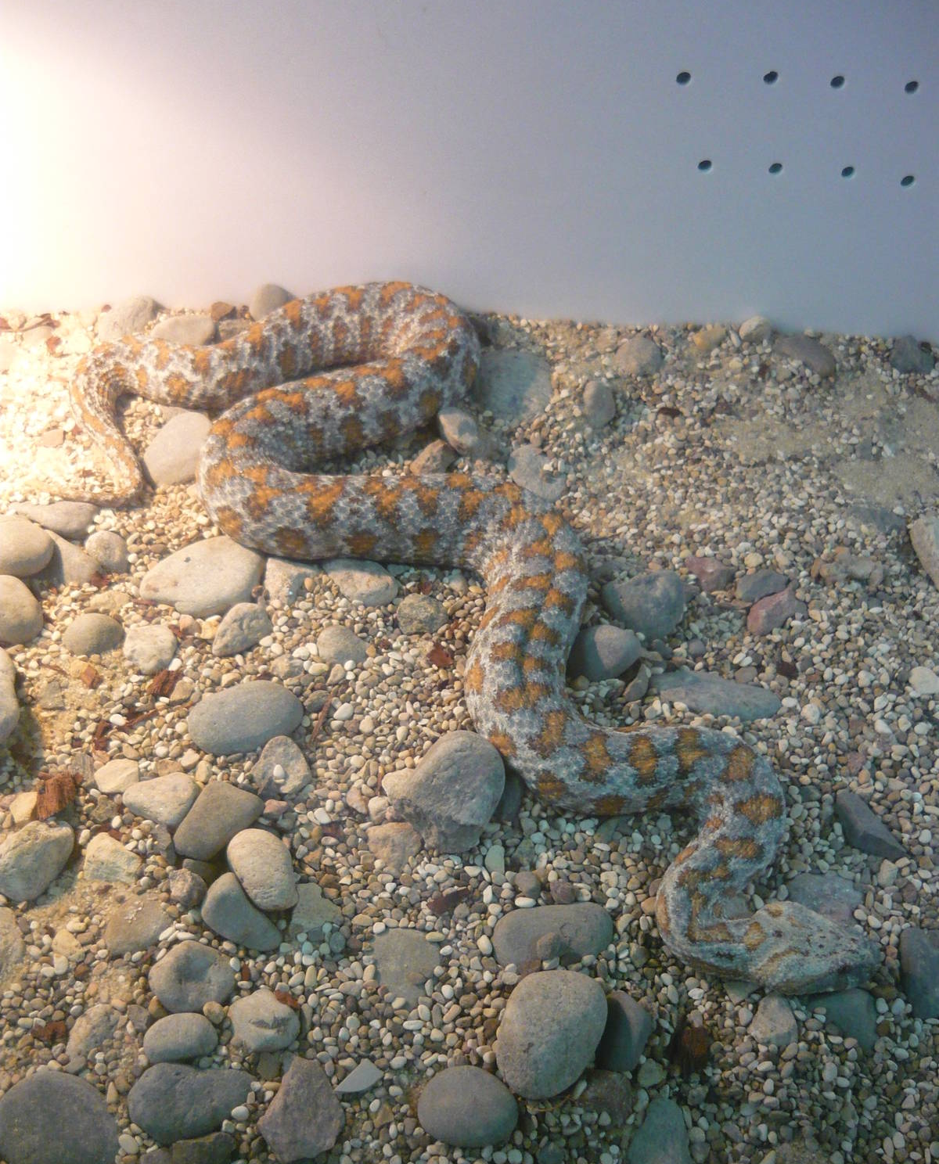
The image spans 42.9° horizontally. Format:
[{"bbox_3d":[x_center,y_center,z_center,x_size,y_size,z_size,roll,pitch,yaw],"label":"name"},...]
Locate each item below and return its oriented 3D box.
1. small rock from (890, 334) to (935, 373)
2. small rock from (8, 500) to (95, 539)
[{"bbox_3d":[0.246,-0.127,0.664,0.024,0.019,0.024,0,52,0],"label":"small rock"},{"bbox_3d":[-0.207,-0.031,0.592,0.046,0.016,0.024,10,53,7],"label":"small rock"}]

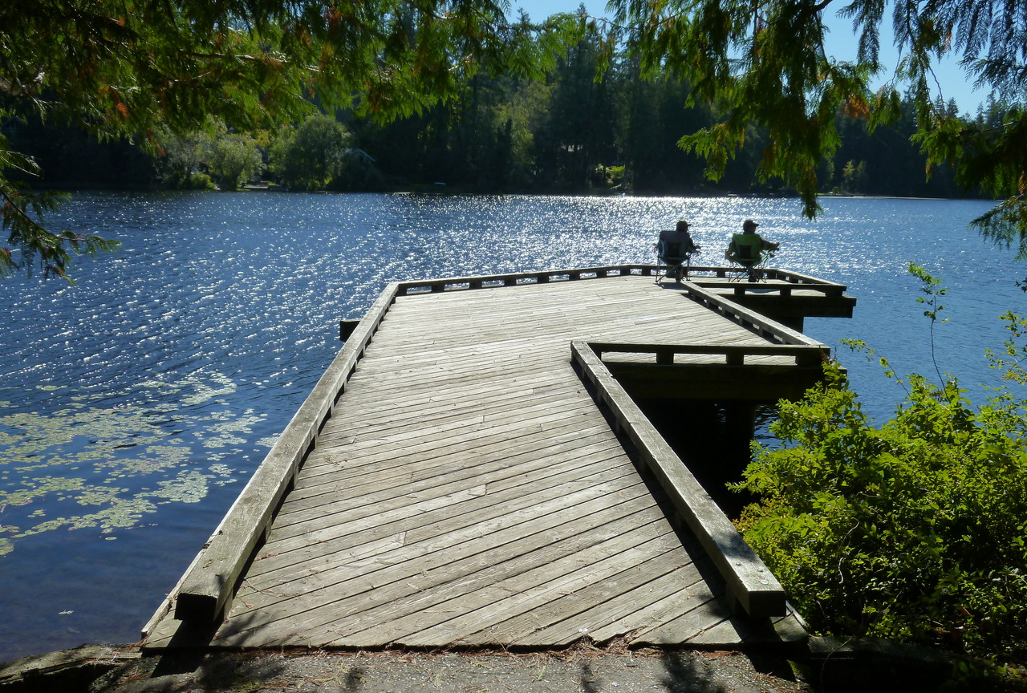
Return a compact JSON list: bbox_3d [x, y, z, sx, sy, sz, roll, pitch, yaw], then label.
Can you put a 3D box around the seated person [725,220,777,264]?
[{"bbox_3d":[4.288,-1.702,17.469,0.820,1.150,0.800,6,11,26],"label":"seated person"}]

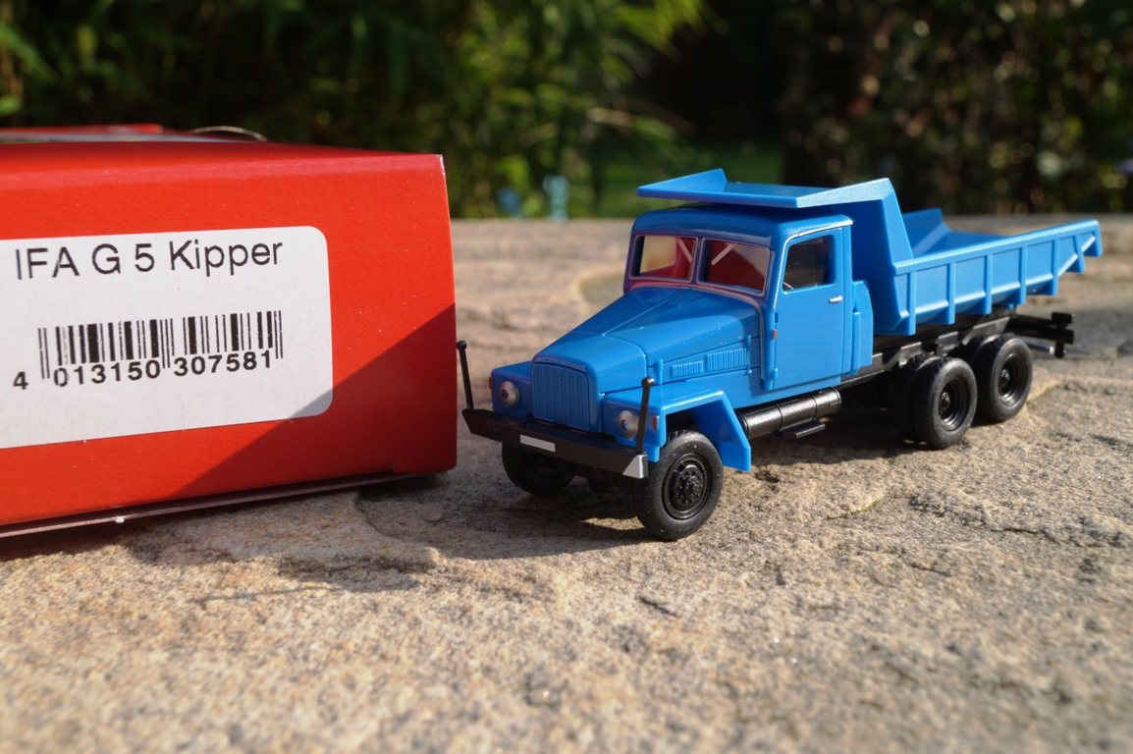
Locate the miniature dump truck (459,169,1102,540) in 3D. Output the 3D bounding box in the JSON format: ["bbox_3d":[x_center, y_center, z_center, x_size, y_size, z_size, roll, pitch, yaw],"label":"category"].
[{"bbox_3d":[0.031,-0.008,0.172,0.090,0.033,0.029,-14,17,-41],"label":"miniature dump truck"}]

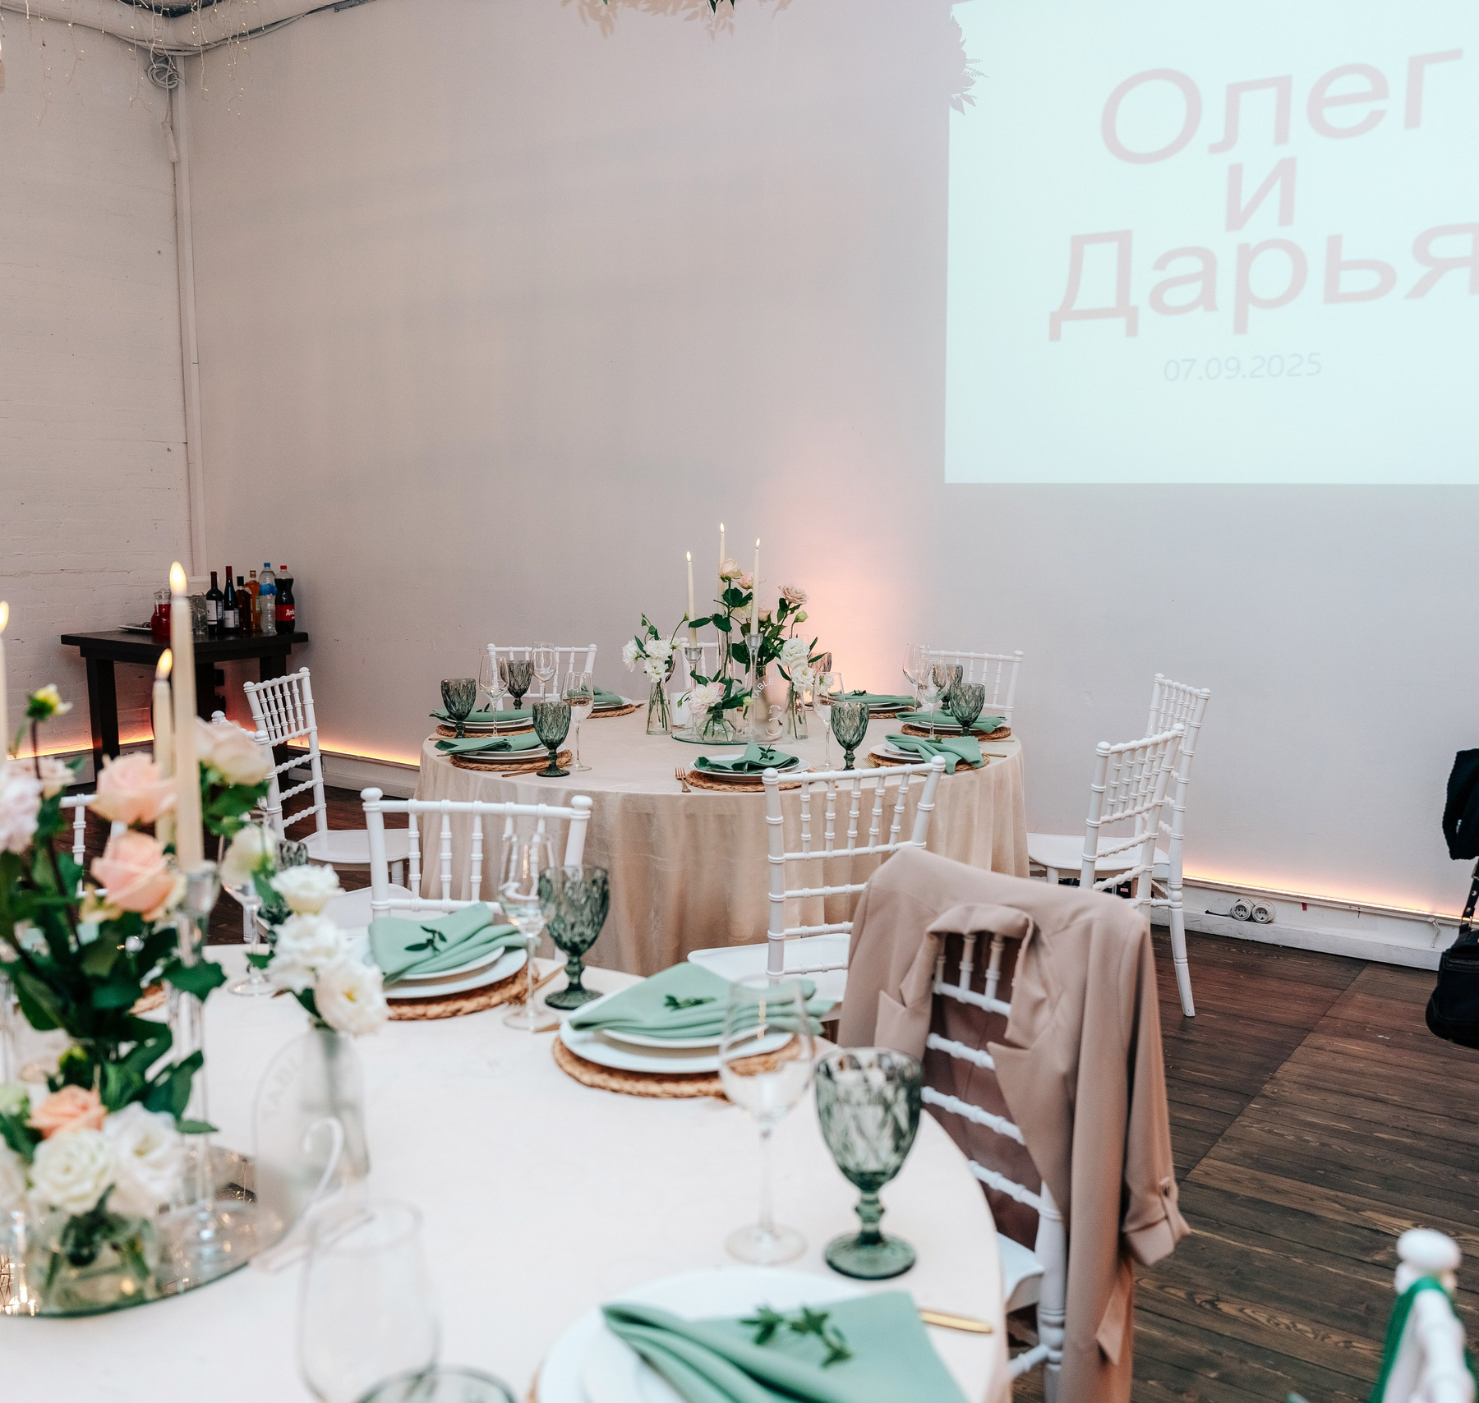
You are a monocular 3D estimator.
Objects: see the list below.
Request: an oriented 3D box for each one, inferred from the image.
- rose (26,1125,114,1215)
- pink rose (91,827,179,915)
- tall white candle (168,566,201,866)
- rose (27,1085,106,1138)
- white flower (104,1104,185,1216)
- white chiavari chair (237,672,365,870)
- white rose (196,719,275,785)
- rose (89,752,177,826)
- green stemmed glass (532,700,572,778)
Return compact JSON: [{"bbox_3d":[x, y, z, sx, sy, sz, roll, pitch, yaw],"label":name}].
[{"bbox_3d":[-0.534,0.375,1.121,0.066,0.064,0.060,-4,9,-27],"label":"rose"},{"bbox_3d":[-0.521,0.147,1.210,0.076,0.070,0.072,-3,9,-24],"label":"pink rose"},{"bbox_3d":[-0.477,0.017,1.209,0.021,0.259,0.021,-3,9,-21],"label":"tall white candle"},{"bbox_3d":[-0.568,0.350,1.184,0.066,0.052,0.064,-4,9,-26],"label":"rose"},{"bbox_3d":[-0.486,0.374,1.141,0.066,0.080,0.065,-4,9,-24],"label":"white flower"},{"bbox_3d":[-1.117,0.391,4.044,0.440,0.920,0.400,1,8,7],"label":"white chiavari chair"},{"bbox_3d":[-0.437,0.043,1.217,0.065,0.058,0.065,-3,8,-20],"label":"white rose"},{"bbox_3d":[-0.511,0.075,1.181,0.070,0.060,0.068,-4,9,-24],"label":"rose"},{"bbox_3d":[-0.456,0.092,3.406,0.087,0.171,0.087,0,8,0],"label":"green stemmed glass"}]

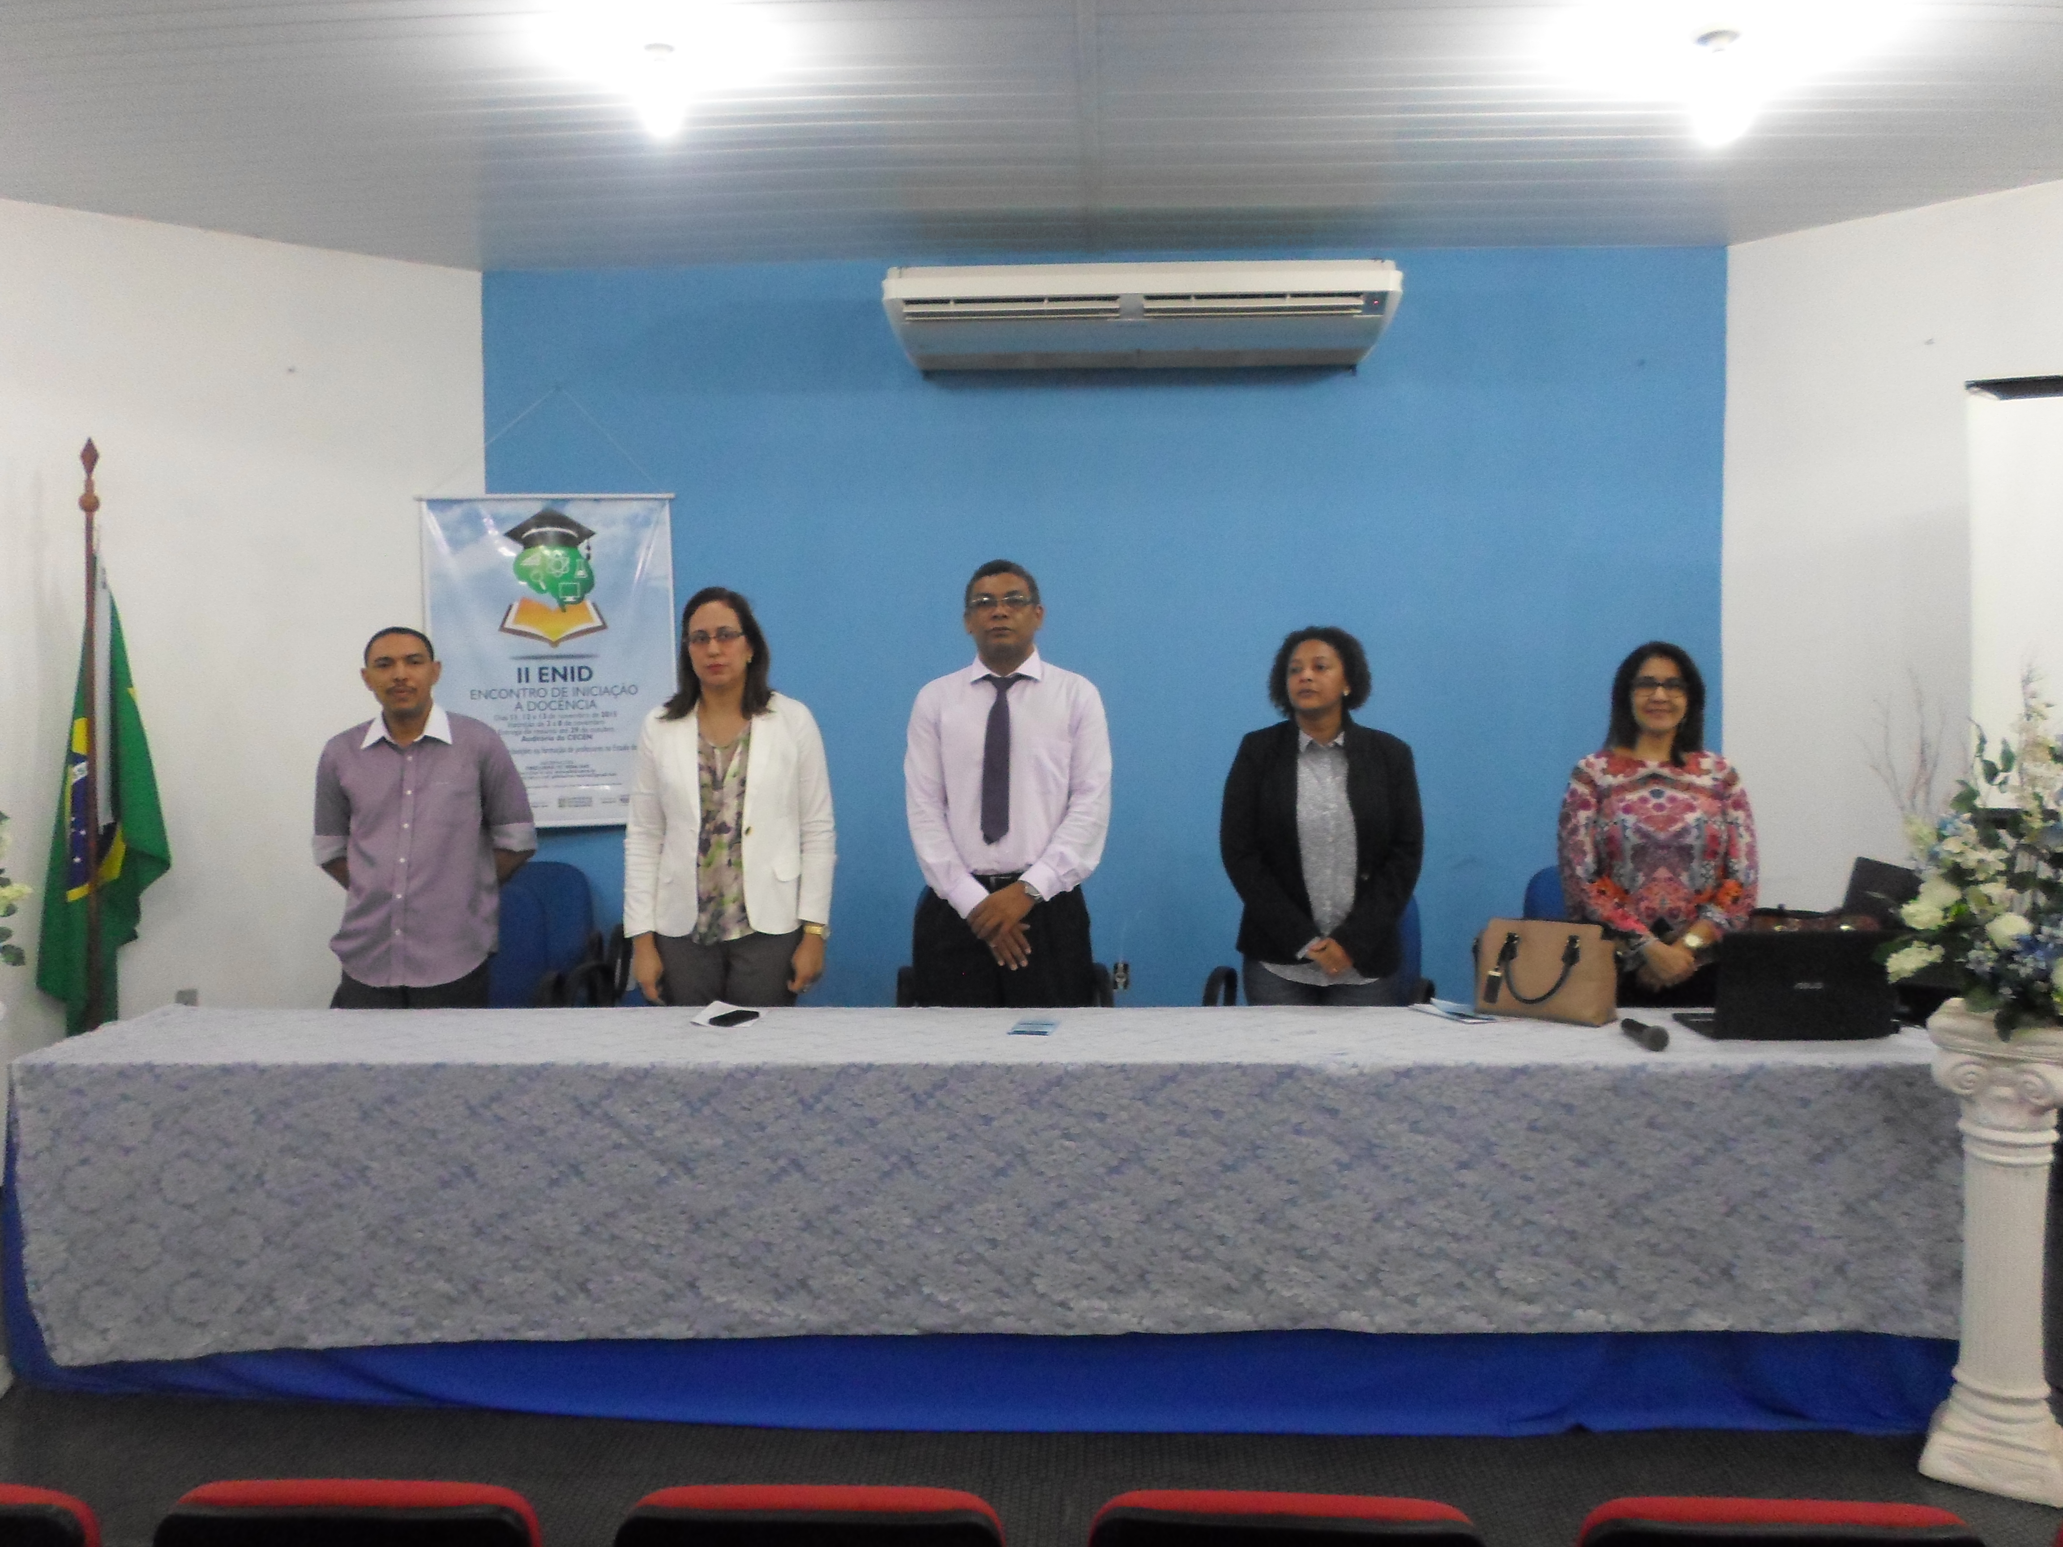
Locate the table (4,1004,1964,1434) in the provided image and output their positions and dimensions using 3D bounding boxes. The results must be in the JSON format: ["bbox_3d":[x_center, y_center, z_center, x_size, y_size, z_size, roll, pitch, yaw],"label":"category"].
[{"bbox_3d":[-0.032,0.934,3.240,4.000,0.750,0.570,0,3,1],"label":"table"}]

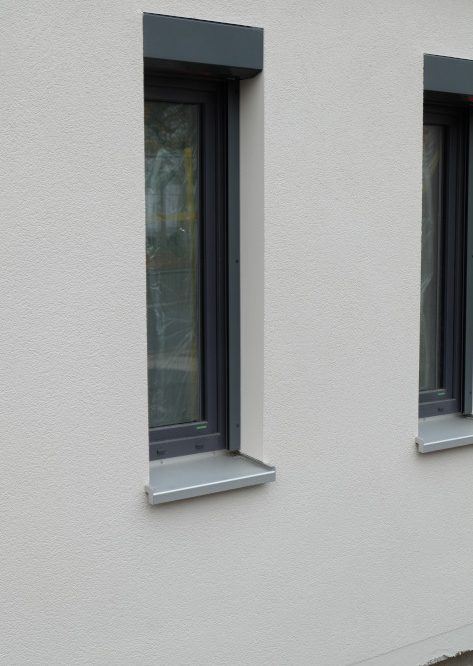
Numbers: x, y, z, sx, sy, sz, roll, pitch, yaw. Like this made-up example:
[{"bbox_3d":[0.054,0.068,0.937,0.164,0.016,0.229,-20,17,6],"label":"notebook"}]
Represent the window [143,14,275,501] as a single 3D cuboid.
[{"bbox_3d":[-0.150,-0.264,3.651,0.532,1.669,0.252,-5,8,-35],"label":"window"}]

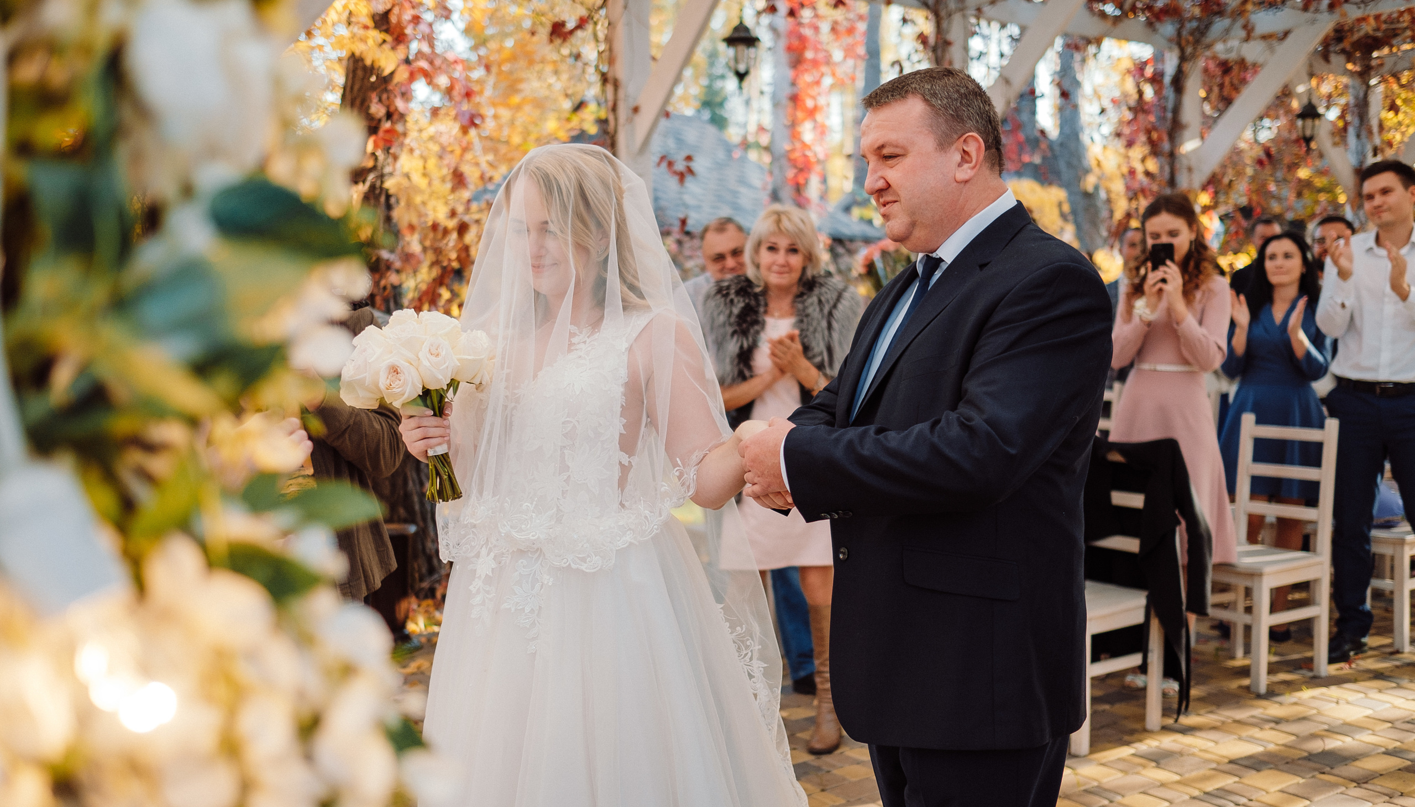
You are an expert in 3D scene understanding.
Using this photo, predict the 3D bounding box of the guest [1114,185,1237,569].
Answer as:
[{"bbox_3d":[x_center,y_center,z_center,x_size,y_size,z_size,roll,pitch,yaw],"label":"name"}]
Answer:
[{"bbox_3d":[1.643,0.142,4.897,0.485,1.752,0.426,1,4,21],"label":"guest"}]

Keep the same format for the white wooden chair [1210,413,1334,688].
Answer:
[{"bbox_3d":[2.017,0.533,5.076,0.475,0.941,0.383,-3,5,-35],"label":"white wooden chair"}]

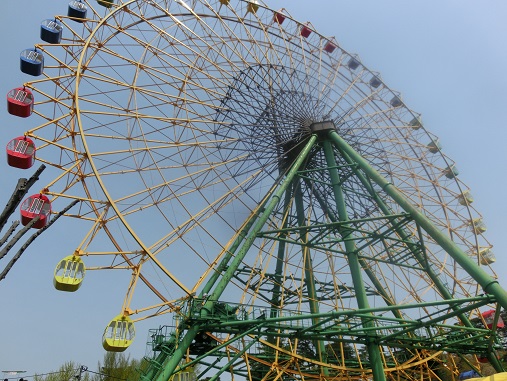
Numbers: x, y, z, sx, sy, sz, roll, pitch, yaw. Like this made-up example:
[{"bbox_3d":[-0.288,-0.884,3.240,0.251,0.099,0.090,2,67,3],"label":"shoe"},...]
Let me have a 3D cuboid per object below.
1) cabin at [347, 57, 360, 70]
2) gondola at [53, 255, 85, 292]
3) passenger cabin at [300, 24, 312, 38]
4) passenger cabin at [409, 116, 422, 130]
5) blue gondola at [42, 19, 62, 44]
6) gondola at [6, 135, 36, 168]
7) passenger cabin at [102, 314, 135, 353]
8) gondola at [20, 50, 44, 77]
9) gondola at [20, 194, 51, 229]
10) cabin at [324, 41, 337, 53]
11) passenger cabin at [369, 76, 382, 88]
[{"bbox_3d":[17.219,-21.977,62.948,1.710,1.910,1.268,14,-40,-23],"label":"cabin"},{"bbox_3d":[-11.736,5.292,23.463,1.710,1.910,1.268,14,-40,-23],"label":"gondola"},{"bbox_3d":[8.894,-26.717,61.130,1.710,1.910,1.268,14,-40,-23],"label":"passenger cabin"},{"bbox_3d":[27.207,-11.264,61.155,1.710,1.910,1.268,14,-40,-23],"label":"passenger cabin"},{"bbox_3d":[-18.867,-14.965,34.377,1.710,1.910,1.268,14,-40,-23],"label":"blue gondola"},{"bbox_3d":[-16.720,-2.737,26.407,1.710,1.910,1.268,14,-40,-23],"label":"gondola"},{"bbox_3d":[-8.374,8.900,22.859,1.710,1.910,1.268,14,-40,-23],"label":"passenger cabin"},{"bbox_3d":[-18.913,-11.032,31.342,1.710,1.910,1.268,14,-40,-23],"label":"gondola"},{"bbox_3d":[-14.546,1.374,24.658,1.710,1.910,1.268,14,-40,-23],"label":"gondola"},{"bbox_3d":[13.246,-24.561,62.334,1.710,1.910,1.268,14,-40,-23],"label":"cabin"},{"bbox_3d":[21.030,-18.704,62.954,1.710,1.910,1.268,14,-40,-23],"label":"passenger cabin"}]

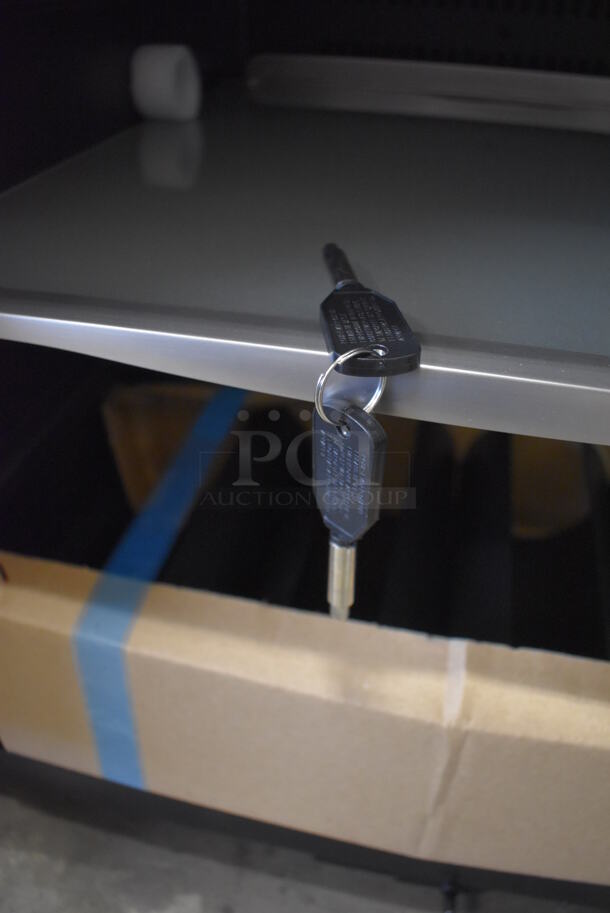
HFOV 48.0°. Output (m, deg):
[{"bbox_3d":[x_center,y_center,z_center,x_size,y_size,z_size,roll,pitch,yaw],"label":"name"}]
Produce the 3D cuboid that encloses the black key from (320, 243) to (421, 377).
[{"bbox_3d":[0.015,-0.049,0.212,0.022,0.008,0.084,-3,38,-5],"label":"black key"}]

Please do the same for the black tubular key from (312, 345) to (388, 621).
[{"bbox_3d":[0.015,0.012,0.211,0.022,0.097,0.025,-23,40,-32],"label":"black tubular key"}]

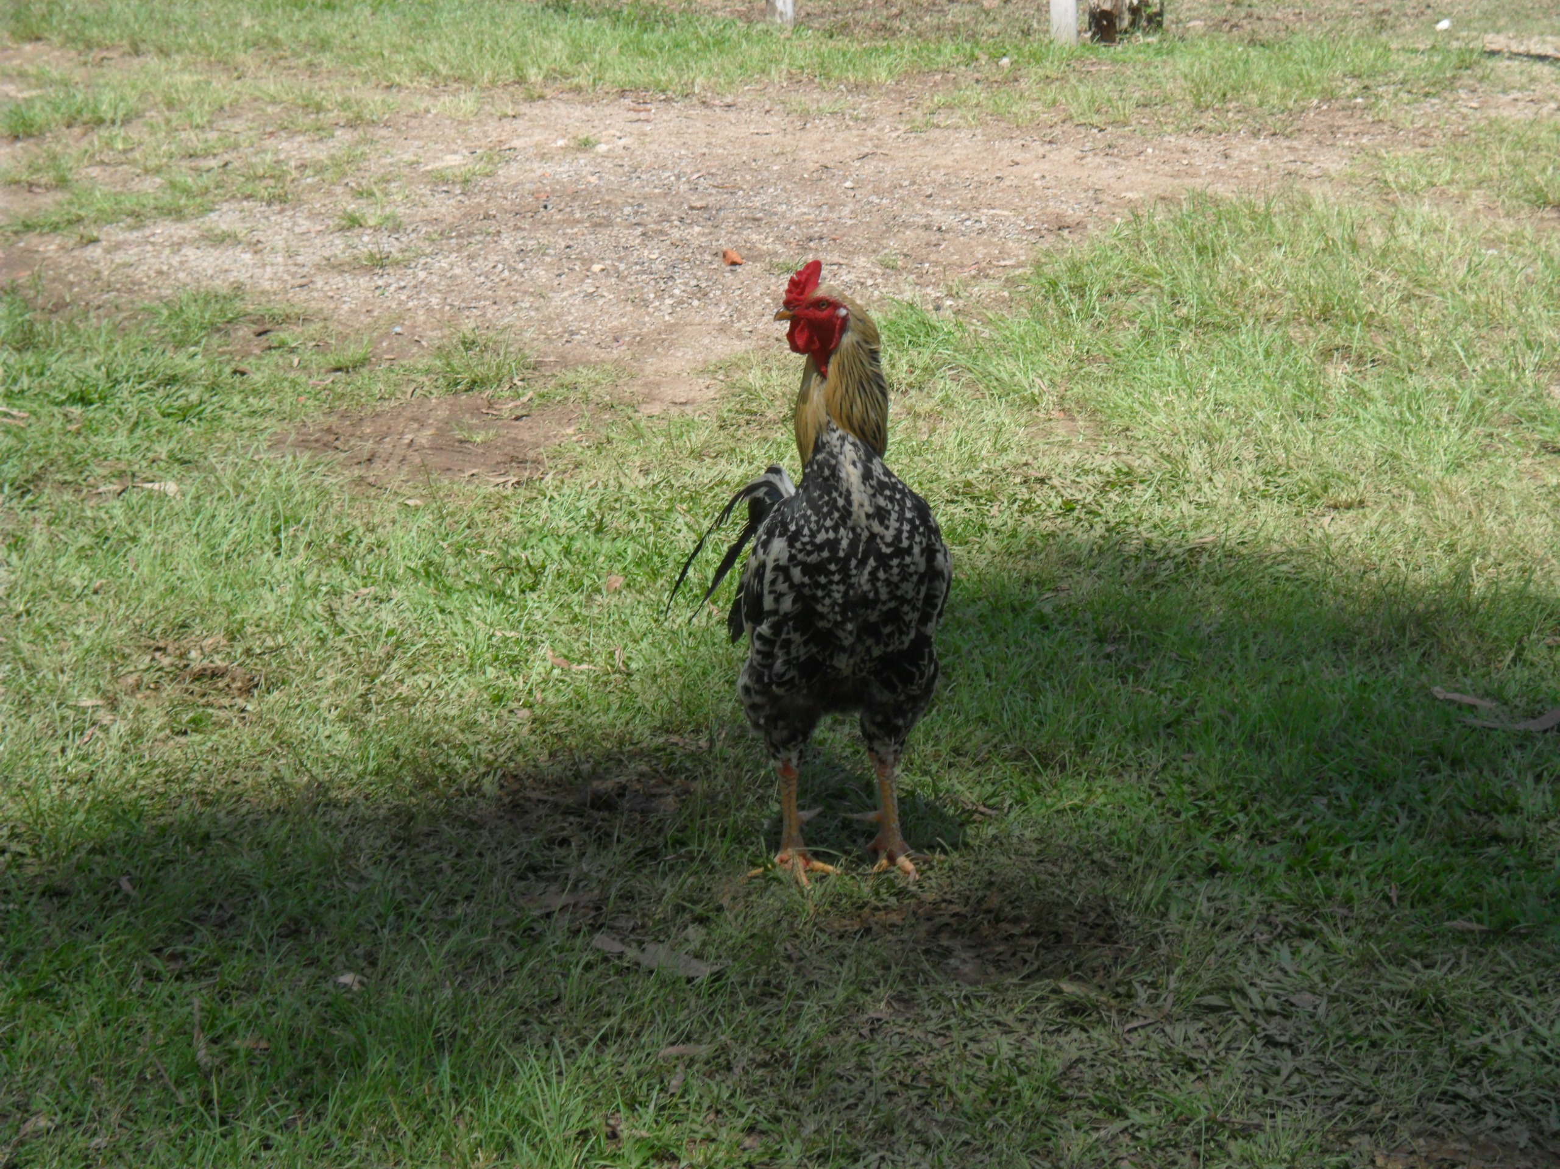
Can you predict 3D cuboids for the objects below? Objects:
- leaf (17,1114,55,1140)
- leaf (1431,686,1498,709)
[{"bbox_3d":[-0.622,0.455,2.827,0.024,0.014,0.039,12,20,36],"label":"leaf"},{"bbox_3d":[0.799,0.133,3.949,0.086,0.014,0.022,13,21,38],"label":"leaf"}]

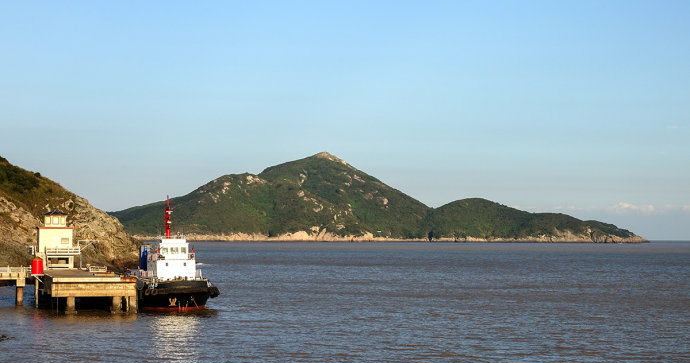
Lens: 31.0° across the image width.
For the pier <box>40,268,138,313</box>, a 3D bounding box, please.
[{"bbox_3d":[-41.160,17.000,197.110,12.000,4.950,47.000,1,-3,-16],"label":"pier"}]

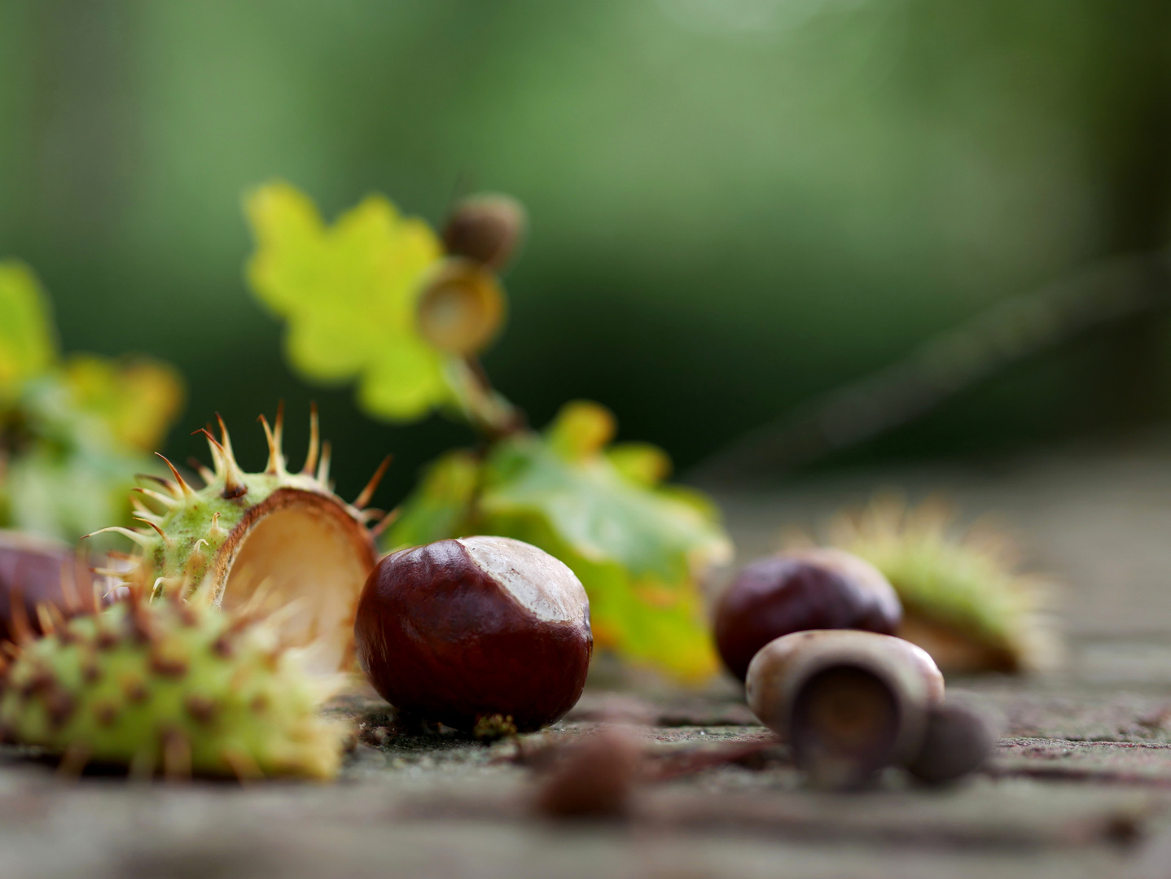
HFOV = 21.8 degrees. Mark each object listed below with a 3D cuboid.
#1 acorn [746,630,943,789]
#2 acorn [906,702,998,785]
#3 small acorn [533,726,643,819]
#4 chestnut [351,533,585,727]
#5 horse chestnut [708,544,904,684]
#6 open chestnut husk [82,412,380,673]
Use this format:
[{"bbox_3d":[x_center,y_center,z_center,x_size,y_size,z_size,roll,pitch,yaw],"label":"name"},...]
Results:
[{"bbox_3d":[0.034,0.036,0.402,0.025,0.021,0.019,0,0,3],"label":"acorn"},{"bbox_3d":[0.045,0.037,0.373,0.011,0.010,0.011,0,0,0],"label":"acorn"},{"bbox_3d":[0.000,0.038,0.350,0.012,0.011,0.012,0,0,0],"label":"small acorn"},{"bbox_3d":[-0.016,0.028,0.437,0.034,0.028,0.030,0,0,0],"label":"chestnut"},{"bbox_3d":[0.036,0.029,0.488,0.030,0.025,0.028,0,0,0],"label":"horse chestnut"},{"bbox_3d":[-0.051,0.018,0.447,0.043,0.045,0.034,0,1,-41],"label":"open chestnut husk"}]

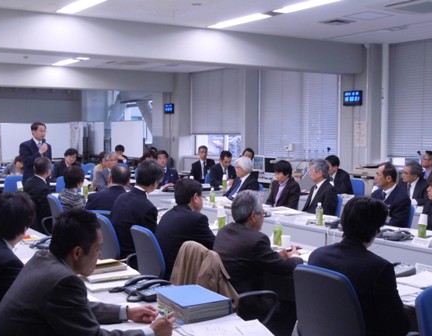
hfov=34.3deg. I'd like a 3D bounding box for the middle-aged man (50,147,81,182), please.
[{"bbox_3d":[-2.468,0.303,11.613,0.500,1.280,0.700,-1,3,-32],"label":"middle-aged man"}]

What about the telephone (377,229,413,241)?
[{"bbox_3d":[1.378,0.506,5.399,0.210,0.080,0.190,-1,3,-32],"label":"telephone"}]

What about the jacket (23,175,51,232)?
[{"bbox_3d":[-1.832,0.372,7.220,0.330,0.620,0.440,-2,4,-42],"label":"jacket"}]

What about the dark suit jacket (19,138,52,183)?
[{"bbox_3d":[-2.292,-0.006,8.900,0.480,0.730,0.350,-2,4,-43],"label":"dark suit jacket"}]

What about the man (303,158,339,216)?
[{"bbox_3d":[0.973,0.544,7.140,0.720,1.255,0.480,-1,3,-32],"label":"man"}]

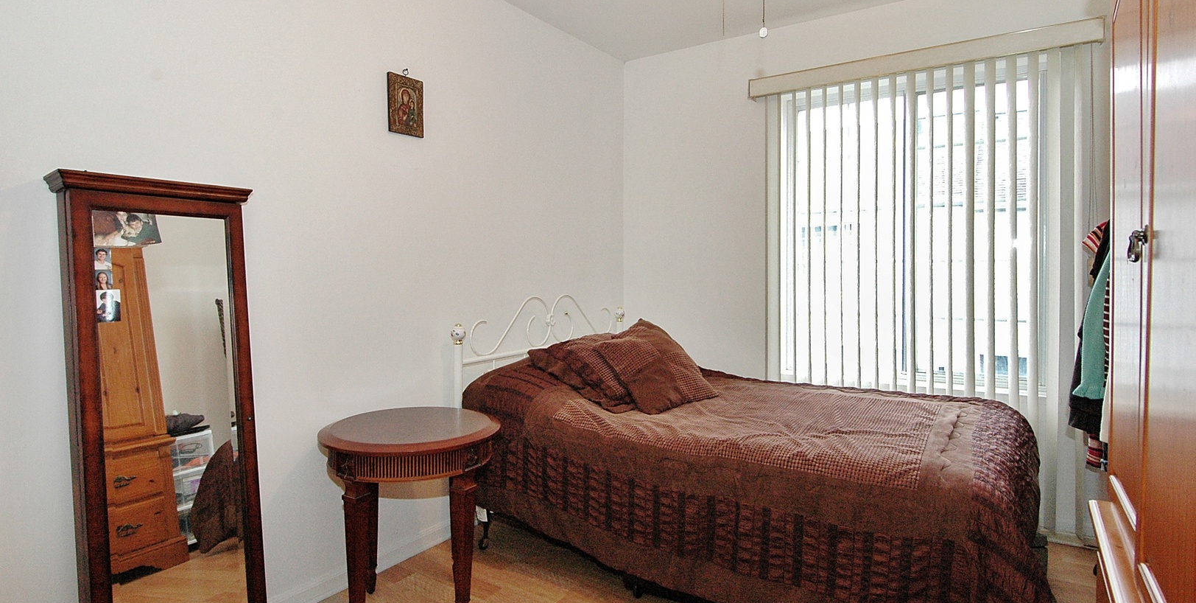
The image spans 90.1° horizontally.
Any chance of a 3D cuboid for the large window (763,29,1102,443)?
[{"bbox_3d":[1.469,-0.065,2.863,1.370,2.060,0.100,2,4,35],"label":"large window"}]

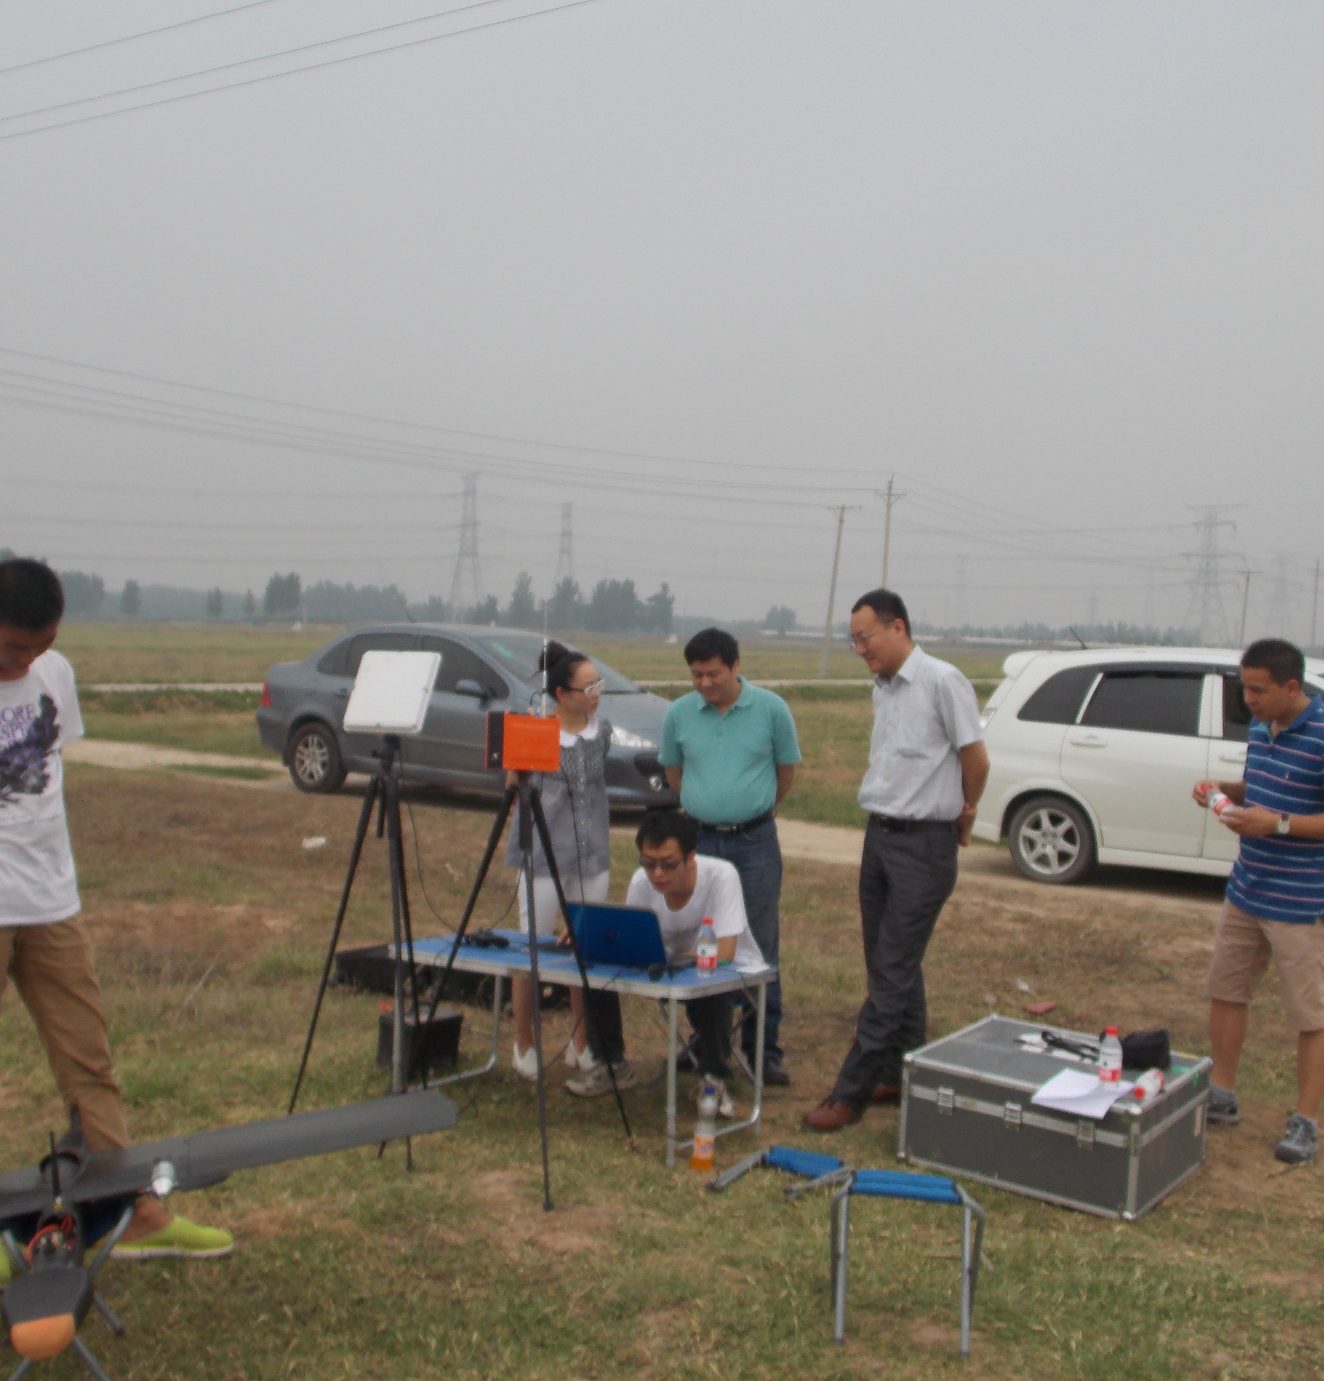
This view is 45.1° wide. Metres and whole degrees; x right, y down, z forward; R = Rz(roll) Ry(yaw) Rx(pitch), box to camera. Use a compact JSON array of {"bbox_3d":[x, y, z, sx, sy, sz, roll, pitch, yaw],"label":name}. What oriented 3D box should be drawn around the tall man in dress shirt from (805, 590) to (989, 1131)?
[{"bbox_3d":[0.786,0.535,5.330,0.470,1.760,0.480,0,3,-35],"label":"tall man in dress shirt"}]

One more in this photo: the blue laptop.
[{"bbox_3d":[-0.115,0.761,5.012,0.300,0.190,0.280,2,2,17],"label":"blue laptop"}]

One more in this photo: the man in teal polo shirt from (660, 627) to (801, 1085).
[{"bbox_3d":[0.246,0.573,5.740,0.520,1.620,0.350,2,2,19],"label":"man in teal polo shirt"}]

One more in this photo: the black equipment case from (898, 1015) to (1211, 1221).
[{"bbox_3d":[1.222,1.286,4.920,0.725,0.310,0.635,3,3,37],"label":"black equipment case"}]

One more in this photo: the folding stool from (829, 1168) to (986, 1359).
[{"bbox_3d":[0.556,1.286,3.640,0.330,0.390,0.300,2,2,10],"label":"folding stool"}]

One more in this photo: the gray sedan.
[{"bbox_3d":[-1.440,0.195,13.850,4.480,1.520,1.760,3,3,34],"label":"gray sedan"}]

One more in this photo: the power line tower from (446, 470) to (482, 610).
[{"bbox_3d":[-58.307,-40.971,467.000,10.500,45.000,11.000,2,2,18],"label":"power line tower"}]

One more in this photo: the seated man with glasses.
[{"bbox_3d":[0.012,0.879,5.420,0.580,1.010,0.720,3,2,25],"label":"seated man with glasses"}]

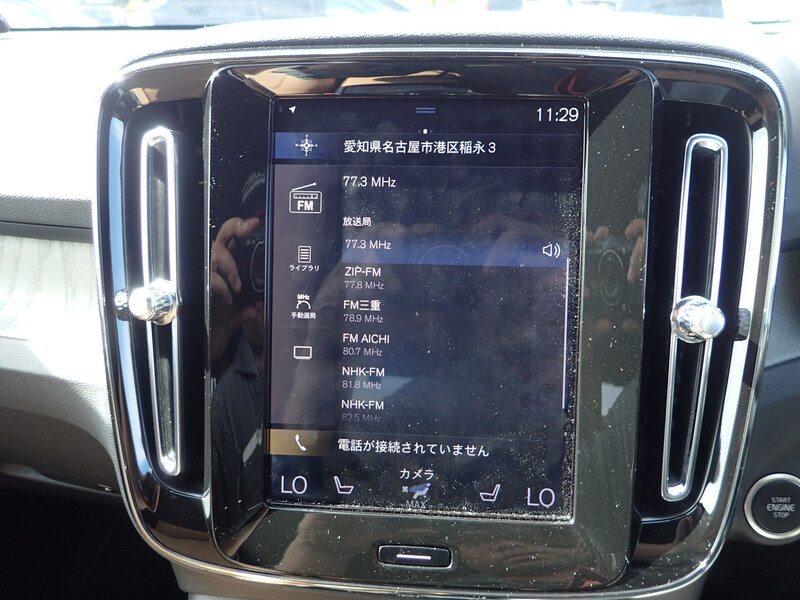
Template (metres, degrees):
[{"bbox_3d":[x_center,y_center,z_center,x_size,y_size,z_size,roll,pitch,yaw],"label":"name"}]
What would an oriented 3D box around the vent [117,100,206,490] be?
[{"bbox_3d":[-0.111,0.000,0.263,0.045,0.185,0.028,1,2,3],"label":"vent"}]

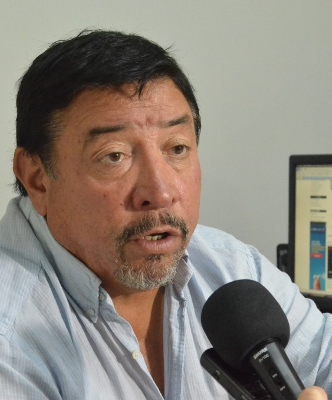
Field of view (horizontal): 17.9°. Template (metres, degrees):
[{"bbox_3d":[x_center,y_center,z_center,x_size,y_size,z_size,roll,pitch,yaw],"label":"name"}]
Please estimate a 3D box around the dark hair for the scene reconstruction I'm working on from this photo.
[{"bbox_3d":[-0.061,-0.086,1.040,0.175,0.172,0.205,-5,4,-29],"label":"dark hair"}]

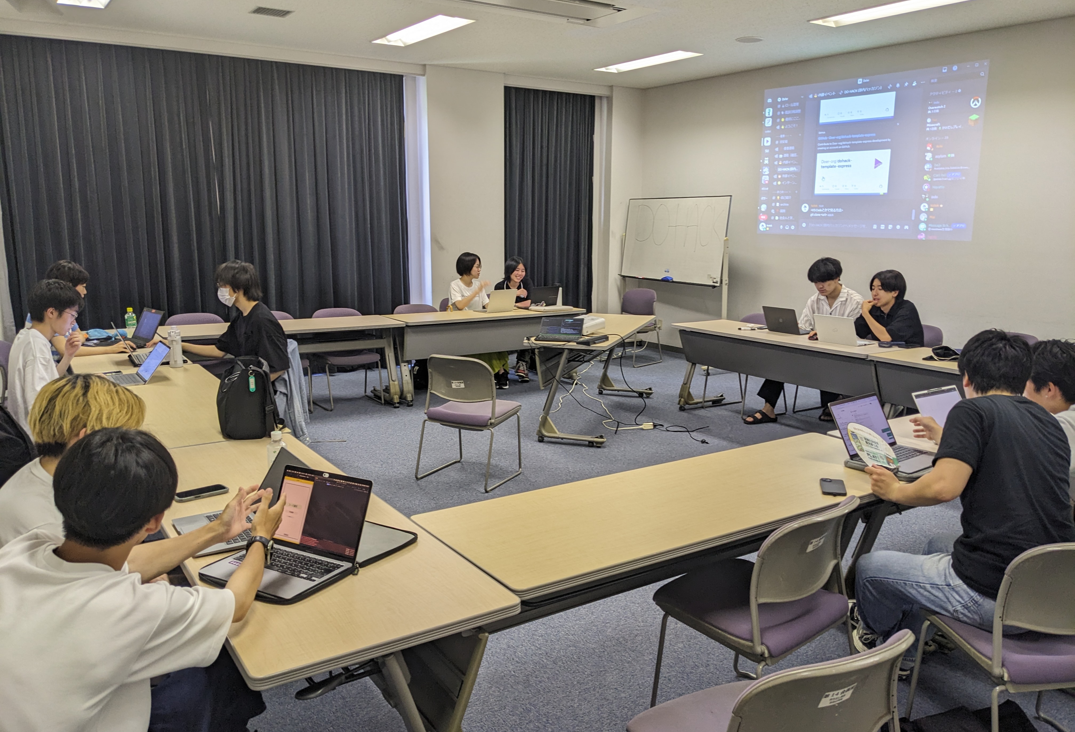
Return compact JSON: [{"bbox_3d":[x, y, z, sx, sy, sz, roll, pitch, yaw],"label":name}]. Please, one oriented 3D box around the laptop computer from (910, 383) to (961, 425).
[{"bbox_3d":[1.710,0.220,3.307,0.306,0.199,0.326,-7,13,-33],"label":"laptop computer"}]

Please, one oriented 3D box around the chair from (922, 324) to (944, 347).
[{"bbox_3d":[2.758,0.082,6.408,0.520,0.775,0.515,-7,13,-33],"label":"chair"}]

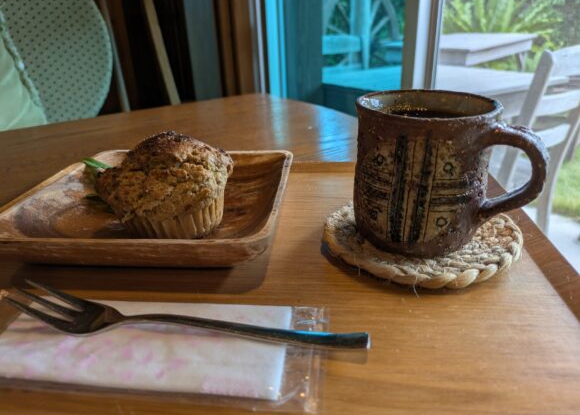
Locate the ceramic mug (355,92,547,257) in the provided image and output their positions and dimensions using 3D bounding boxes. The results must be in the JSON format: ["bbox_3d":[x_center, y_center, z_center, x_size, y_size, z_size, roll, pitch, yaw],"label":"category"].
[{"bbox_3d":[0.087,-0.021,0.238,0.102,0.078,0.076,8,27,23],"label":"ceramic mug"}]

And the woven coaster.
[{"bbox_3d":[0.081,0.012,0.263,0.116,0.008,0.116,-3,25,0],"label":"woven coaster"}]

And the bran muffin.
[{"bbox_3d":[-0.075,-0.018,0.259,0.082,0.060,0.078,-3,25,0],"label":"bran muffin"}]

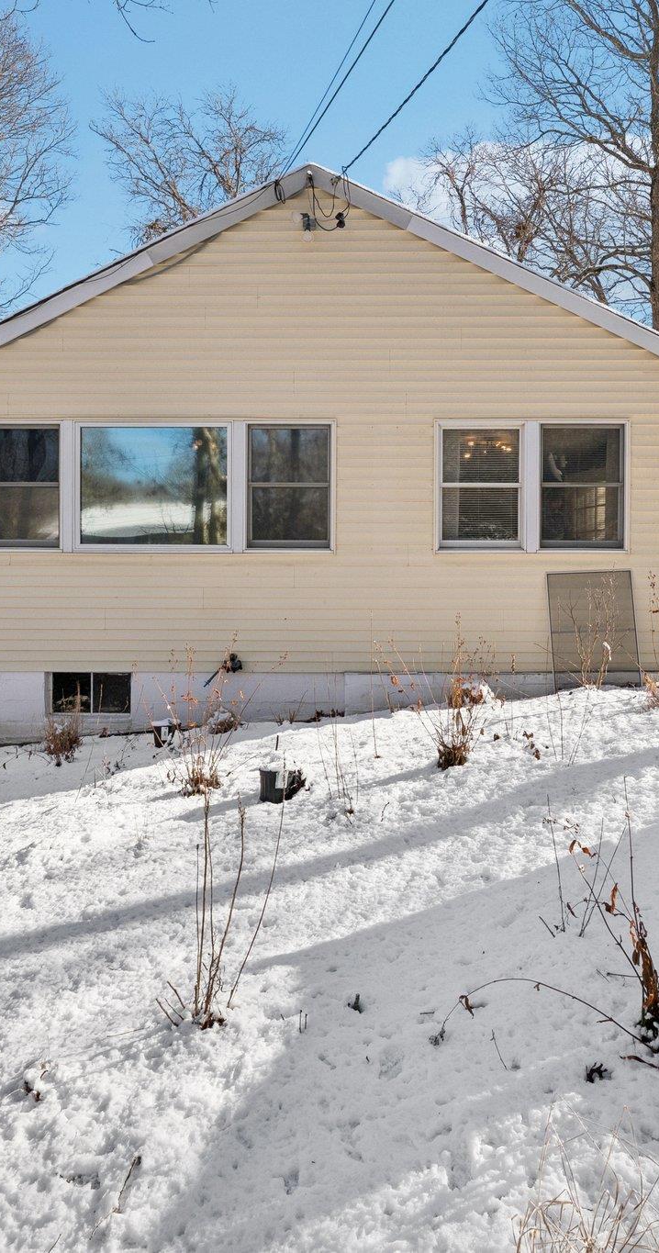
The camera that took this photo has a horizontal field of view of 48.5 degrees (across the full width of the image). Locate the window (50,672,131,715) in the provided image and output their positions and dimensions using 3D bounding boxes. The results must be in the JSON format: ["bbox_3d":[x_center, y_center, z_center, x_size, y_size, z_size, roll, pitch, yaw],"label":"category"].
[{"bbox_3d":[-2.285,0.655,7.070,0.790,0.415,0.100,0,0,1],"label":"window"}]

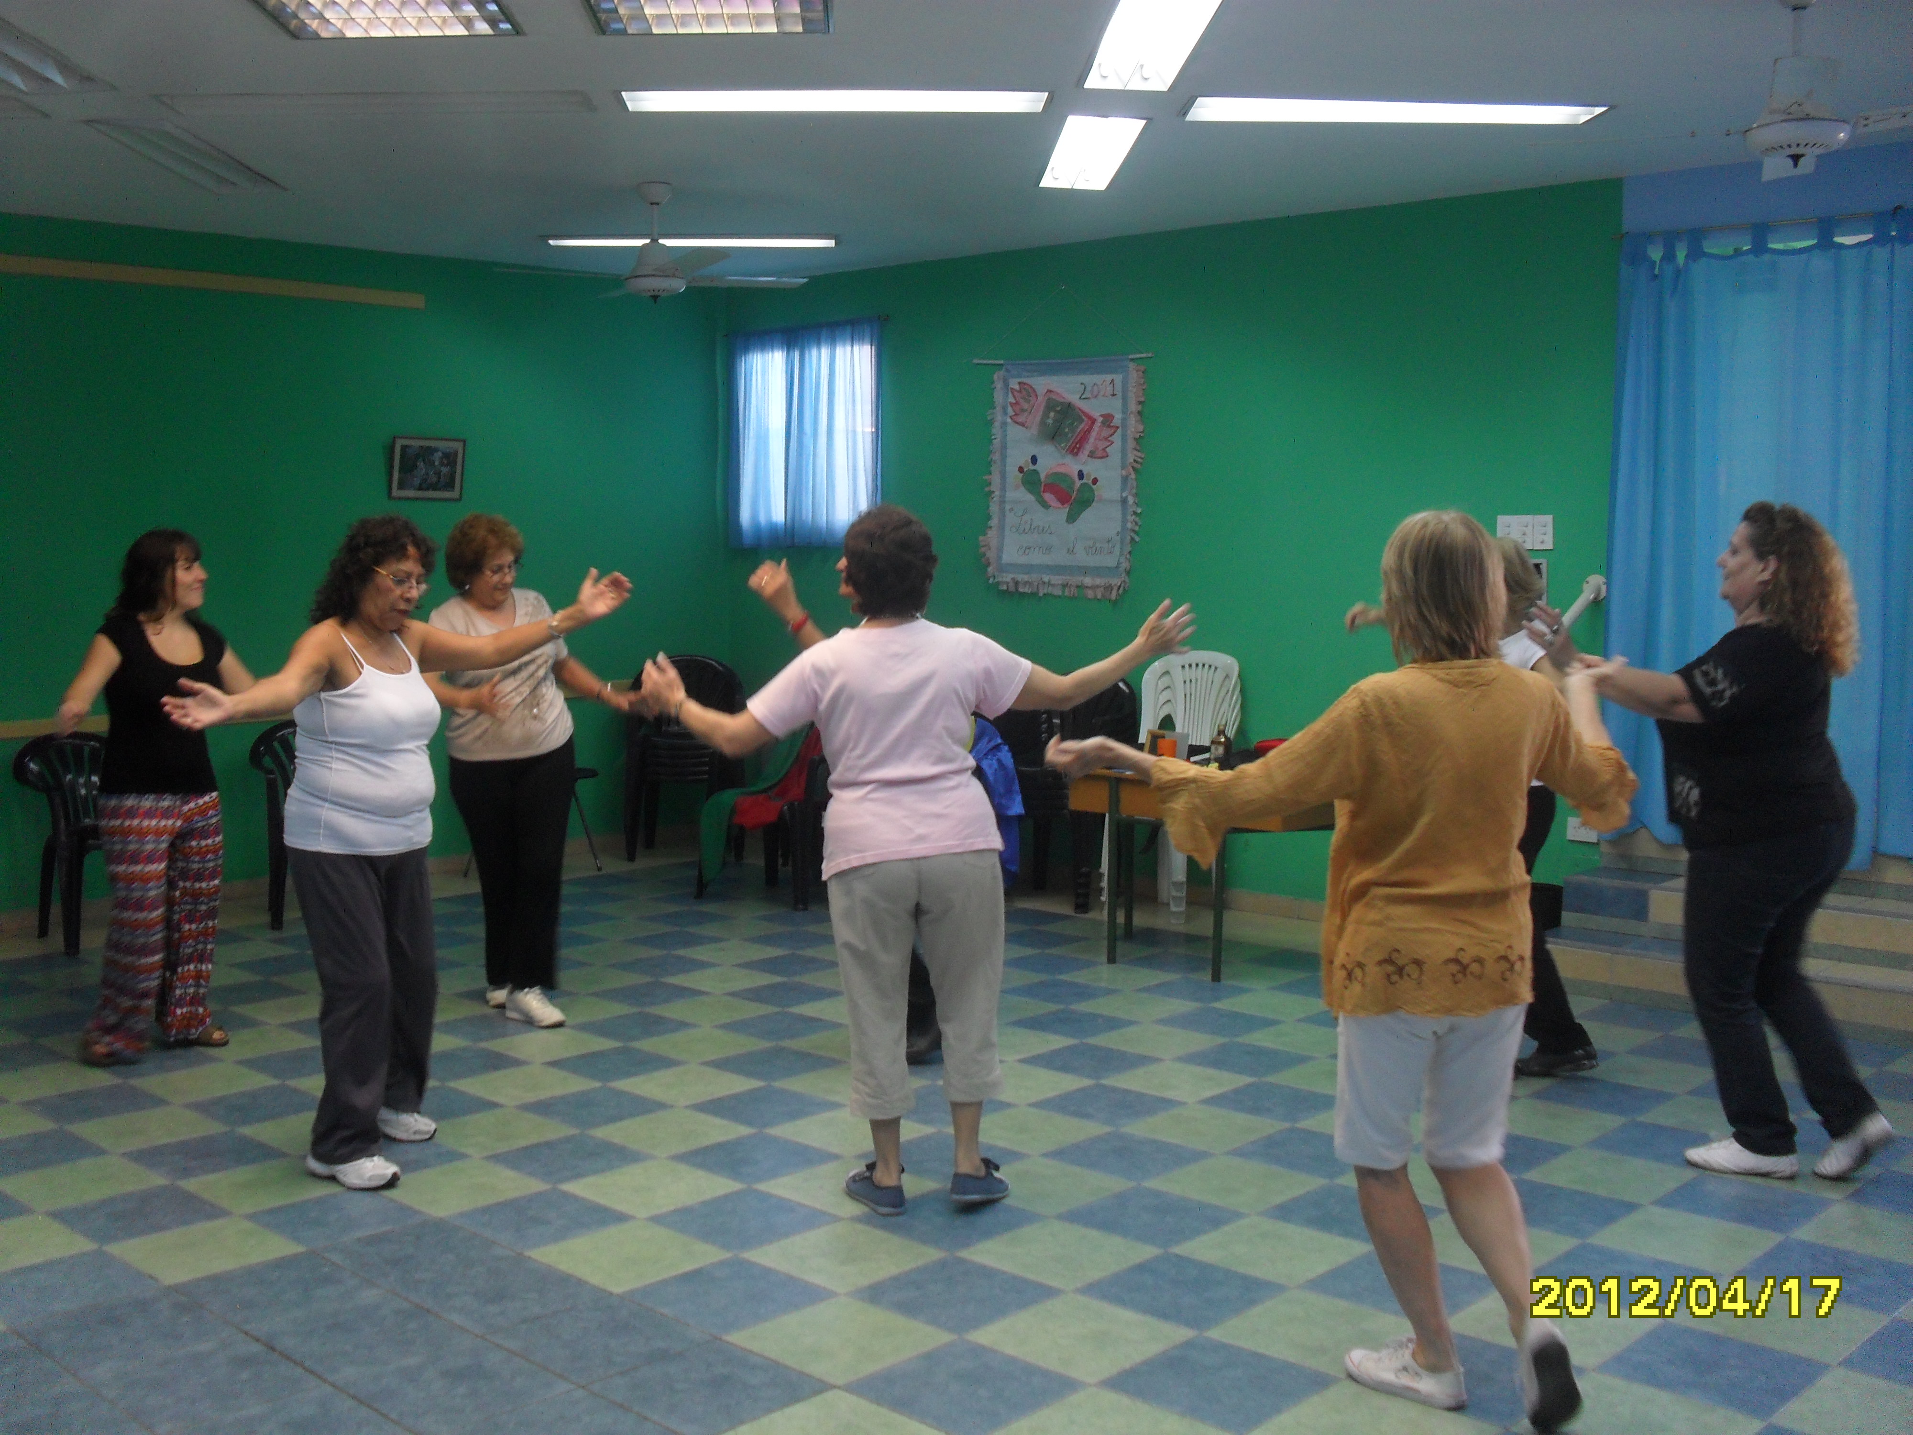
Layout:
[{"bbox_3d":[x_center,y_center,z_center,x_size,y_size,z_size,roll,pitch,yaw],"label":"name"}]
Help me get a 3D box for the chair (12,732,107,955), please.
[{"bbox_3d":[-3.350,0.469,7.720,0.560,0.810,0.560,-4,6,-45],"label":"chair"}]

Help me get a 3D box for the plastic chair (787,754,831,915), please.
[{"bbox_3d":[-0.403,0.409,8.472,0.570,0.800,0.560,2,4,17],"label":"plastic chair"}]

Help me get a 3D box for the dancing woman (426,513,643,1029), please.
[{"bbox_3d":[-1.420,0.169,6.350,0.740,1.630,0.500,-2,5,-30],"label":"dancing woman"}]

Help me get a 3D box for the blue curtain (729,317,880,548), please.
[{"bbox_3d":[-0.758,-1.381,9.552,1.010,1.080,0.100,4,5,37],"label":"blue curtain"}]

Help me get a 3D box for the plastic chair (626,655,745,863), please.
[{"bbox_3d":[-1.375,0.201,9.801,0.570,1.010,0.600,0,4,-7],"label":"plastic chair"}]

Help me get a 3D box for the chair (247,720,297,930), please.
[{"bbox_3d":[-2.579,0.422,8.002,0.580,0.810,0.560,-2,5,-33],"label":"chair"}]

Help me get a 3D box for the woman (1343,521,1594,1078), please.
[{"bbox_3d":[1.530,0.253,5.780,0.720,1.570,0.550,-1,4,-15],"label":"woman"}]

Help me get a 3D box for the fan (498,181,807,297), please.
[{"bbox_3d":[-1.099,-1.740,7.066,1.220,0.422,1.220,-2,5,-23],"label":"fan"}]

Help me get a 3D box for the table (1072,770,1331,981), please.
[{"bbox_3d":[0.975,0.564,7.300,0.970,0.720,0.600,4,6,42],"label":"table"}]

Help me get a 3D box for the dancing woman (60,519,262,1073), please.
[{"bbox_3d":[-2.440,0.219,5.950,0.600,1.580,0.450,-3,5,-37],"label":"dancing woman"}]

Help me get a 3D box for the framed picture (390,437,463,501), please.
[{"bbox_3d":[-2.483,-1.174,9.145,0.030,0.290,0.390,10,9,42],"label":"framed picture"}]

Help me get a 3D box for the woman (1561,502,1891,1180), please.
[{"bbox_3d":[1.838,0.293,4.692,0.760,1.609,0.500,2,5,25],"label":"woman"}]

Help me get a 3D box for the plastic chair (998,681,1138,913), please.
[{"bbox_3d":[0.455,0.321,8.465,0.570,0.990,0.600,4,5,37],"label":"plastic chair"}]

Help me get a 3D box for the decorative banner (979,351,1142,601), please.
[{"bbox_3d":[0.463,-1.080,8.702,0.860,1.050,0.040,4,5,37],"label":"decorative banner"}]

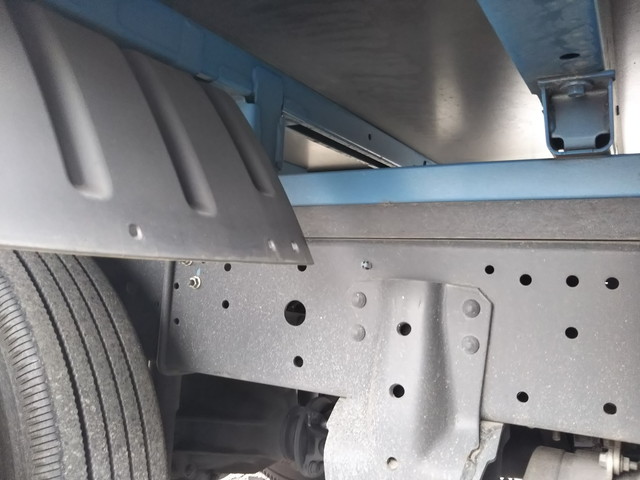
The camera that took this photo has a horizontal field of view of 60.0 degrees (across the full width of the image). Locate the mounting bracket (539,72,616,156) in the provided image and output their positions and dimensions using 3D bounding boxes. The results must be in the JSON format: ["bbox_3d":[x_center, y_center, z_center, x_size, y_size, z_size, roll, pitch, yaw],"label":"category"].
[{"bbox_3d":[0.294,-0.137,0.636,0.076,0.084,0.067,0,1,27],"label":"mounting bracket"}]

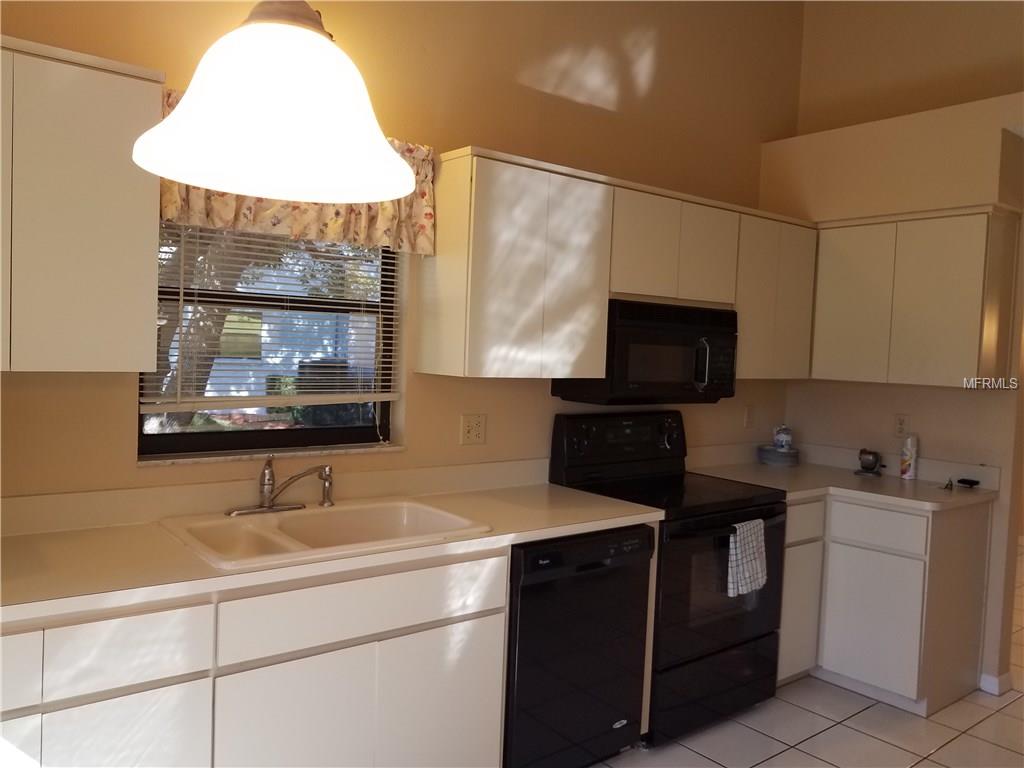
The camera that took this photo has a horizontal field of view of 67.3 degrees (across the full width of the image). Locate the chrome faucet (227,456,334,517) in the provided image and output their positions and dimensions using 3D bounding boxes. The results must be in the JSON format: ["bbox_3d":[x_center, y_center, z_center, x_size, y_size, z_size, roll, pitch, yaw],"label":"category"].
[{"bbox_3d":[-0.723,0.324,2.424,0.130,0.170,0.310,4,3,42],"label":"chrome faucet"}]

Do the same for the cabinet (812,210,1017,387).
[{"bbox_3d":[1.839,-0.363,3.558,0.326,0.730,0.751,0,3,-37],"label":"cabinet"}]

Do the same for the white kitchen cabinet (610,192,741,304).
[{"bbox_3d":[0.581,-0.550,3.234,0.762,0.412,0.328,0,3,-37],"label":"white kitchen cabinet"}]

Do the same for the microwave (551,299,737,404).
[{"bbox_3d":[0.579,-0.129,3.237,0.759,0.383,0.363,0,3,-37],"label":"microwave"}]

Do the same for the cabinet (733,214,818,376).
[{"bbox_3d":[1.131,-0.392,3.699,0.628,0.728,0.335,0,3,-37],"label":"cabinet"}]

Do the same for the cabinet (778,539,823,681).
[{"bbox_3d":[1.070,0.934,3.475,0.225,0.560,0.554,0,3,-37],"label":"cabinet"}]

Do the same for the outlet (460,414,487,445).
[{"bbox_3d":[-0.141,0.175,2.930,0.117,0.112,0.010,0,3,-37],"label":"outlet"}]

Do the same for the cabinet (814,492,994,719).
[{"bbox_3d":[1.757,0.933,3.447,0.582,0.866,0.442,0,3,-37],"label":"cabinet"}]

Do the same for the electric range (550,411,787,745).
[{"bbox_3d":[0.659,0.734,3.185,0.763,1.183,0.615,0,3,-37],"label":"electric range"}]

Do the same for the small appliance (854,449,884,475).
[{"bbox_3d":[1.768,0.383,3.789,0.095,0.128,0.130,0,3,-37],"label":"small appliance"}]

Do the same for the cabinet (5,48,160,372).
[{"bbox_3d":[-1.117,-0.401,1.977,0.315,0.728,0.335,0,3,-37],"label":"cabinet"}]

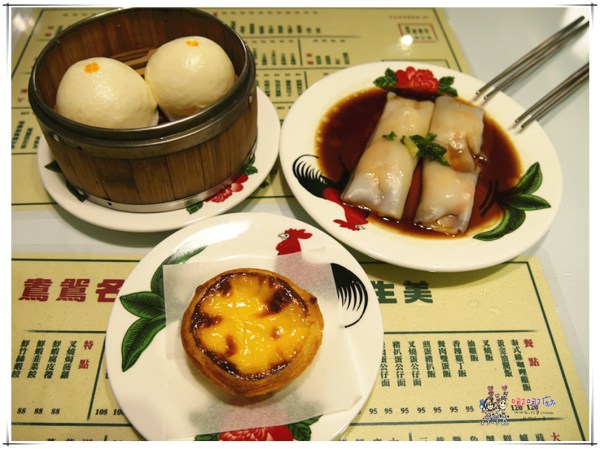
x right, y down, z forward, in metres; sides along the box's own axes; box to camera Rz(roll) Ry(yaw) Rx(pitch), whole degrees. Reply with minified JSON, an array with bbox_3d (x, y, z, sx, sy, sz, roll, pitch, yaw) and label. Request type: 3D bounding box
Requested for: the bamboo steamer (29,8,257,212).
[{"bbox_3d":[-0.112,-0.094,0.363,0.158,0.071,0.158,1,56,-2],"label":"bamboo steamer"}]

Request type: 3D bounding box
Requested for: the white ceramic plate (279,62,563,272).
[{"bbox_3d":[0.091,-0.051,0.386,0.215,0.025,0.215,1,56,-2],"label":"white ceramic plate"}]

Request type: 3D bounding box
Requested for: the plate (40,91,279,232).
[{"bbox_3d":[-0.108,-0.066,0.389,0.184,0.021,0.184,1,56,-2],"label":"plate"}]

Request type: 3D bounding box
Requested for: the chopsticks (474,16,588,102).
[{"bbox_3d":[0.231,-0.164,0.464,0.017,0.008,0.232,40,56,22],"label":"chopsticks"}]

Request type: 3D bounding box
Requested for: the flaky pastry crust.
[{"bbox_3d":[-0.028,0.065,0.291,0.081,0.030,0.074,1,56,-2],"label":"flaky pastry crust"}]

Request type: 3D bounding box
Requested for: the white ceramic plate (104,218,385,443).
[{"bbox_3d":[-0.032,0.066,0.303,0.165,0.020,0.165,1,56,-2],"label":"white ceramic plate"}]

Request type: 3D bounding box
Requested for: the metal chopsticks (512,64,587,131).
[{"bbox_3d":[0.258,-0.135,0.445,0.232,0.008,0.017,-34,63,-30],"label":"metal chopsticks"}]

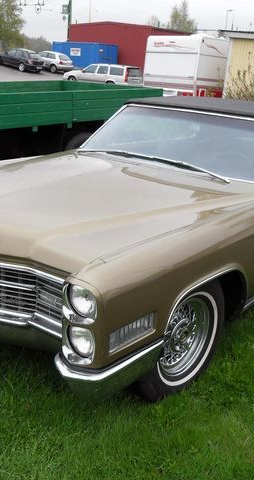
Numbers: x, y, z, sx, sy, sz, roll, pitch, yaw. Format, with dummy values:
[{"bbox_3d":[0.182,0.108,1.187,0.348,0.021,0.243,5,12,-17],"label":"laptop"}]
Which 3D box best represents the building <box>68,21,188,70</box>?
[{"bbox_3d":[2.197,-21.390,58.715,11.000,4.900,14.000,17,23,34],"label":"building"}]

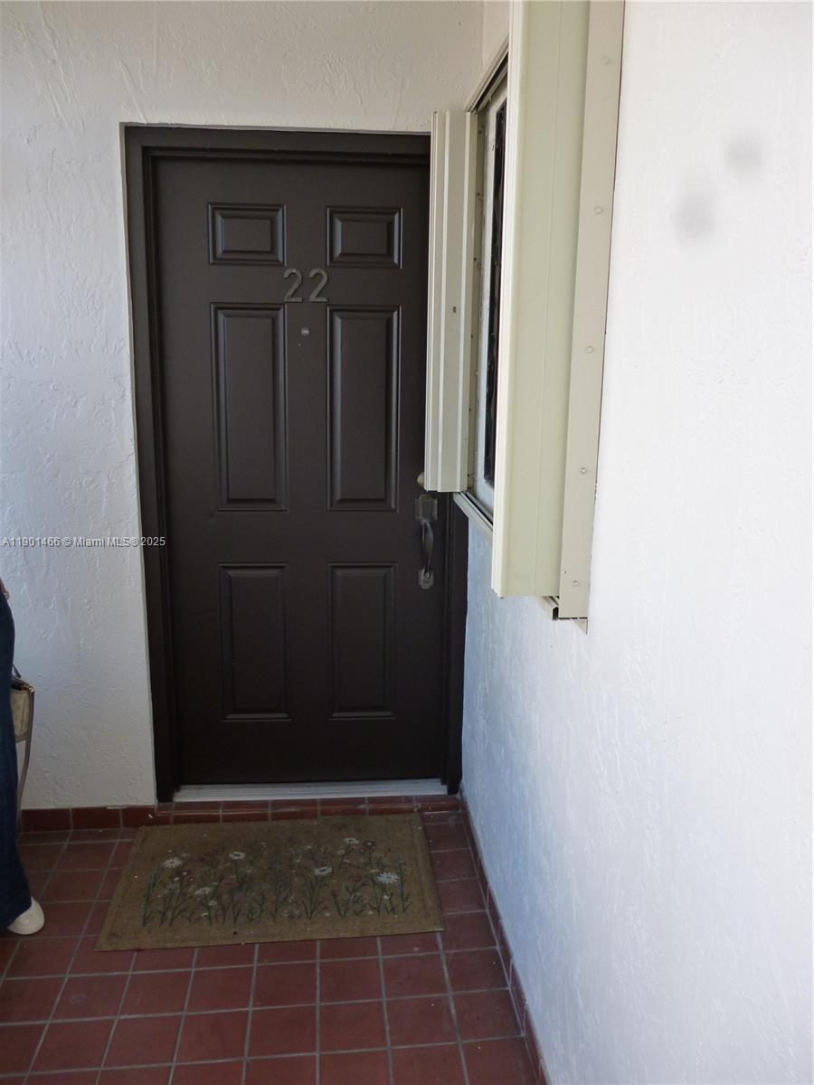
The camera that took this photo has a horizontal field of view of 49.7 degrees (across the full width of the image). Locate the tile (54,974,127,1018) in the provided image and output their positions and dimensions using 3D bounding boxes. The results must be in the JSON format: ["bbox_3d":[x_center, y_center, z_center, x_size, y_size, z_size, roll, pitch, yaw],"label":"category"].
[{"bbox_3d":[-0.762,1.105,2.124,0.150,0.013,0.150,-1,12,-6],"label":"tile"}]

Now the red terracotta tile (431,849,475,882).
[{"bbox_3d":[0.128,0.992,2.682,0.155,0.013,0.144,-1,13,-6],"label":"red terracotta tile"}]

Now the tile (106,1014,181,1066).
[{"bbox_3d":[-0.594,1.135,1.992,0.150,0.013,0.150,-1,12,-6],"label":"tile"}]

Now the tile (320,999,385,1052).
[{"bbox_3d":[-0.127,1.136,2.053,0.151,0.013,0.142,-1,13,-6],"label":"tile"}]

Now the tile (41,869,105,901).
[{"bbox_3d":[-0.974,1.010,2.566,0.150,0.013,0.150,-1,12,-6],"label":"tile"}]

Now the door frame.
[{"bbox_3d":[-0.310,-0.155,2.781,1.020,2.110,0.140,-1,12,-6],"label":"door frame"}]

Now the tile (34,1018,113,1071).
[{"bbox_3d":[-0.746,1.135,1.974,0.149,0.012,0.149,-1,12,-6],"label":"tile"}]

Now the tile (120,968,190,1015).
[{"bbox_3d":[-0.608,1.102,2.139,0.149,0.012,0.149,-1,12,-6],"label":"tile"}]

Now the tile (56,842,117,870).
[{"bbox_3d":[-0.993,0.978,2.718,0.150,0.013,0.150,-1,12,-6],"label":"tile"}]

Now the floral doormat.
[{"bbox_3d":[-0.382,0.988,2.628,0.915,0.012,0.610,-1,12,-6],"label":"floral doormat"}]

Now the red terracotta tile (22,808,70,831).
[{"bbox_3d":[-1.161,0.892,2.831,0.150,0.078,0.013,-1,13,-6],"label":"red terracotta tile"}]

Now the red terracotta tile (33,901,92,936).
[{"bbox_3d":[-0.954,1.042,2.413,0.148,0.013,0.145,-1,13,-6],"label":"red terracotta tile"}]

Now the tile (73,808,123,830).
[{"bbox_3d":[-1.008,0.899,2.855,0.150,0.075,0.012,-1,12,-6],"label":"tile"}]

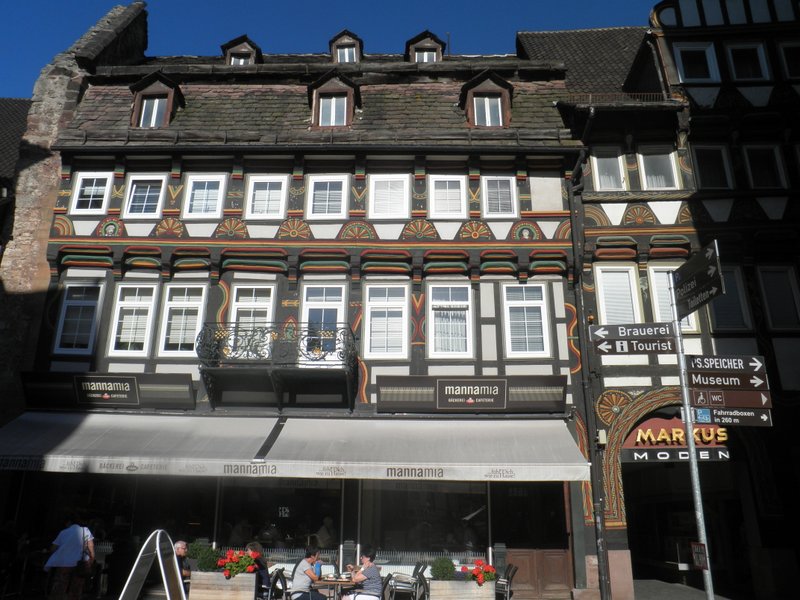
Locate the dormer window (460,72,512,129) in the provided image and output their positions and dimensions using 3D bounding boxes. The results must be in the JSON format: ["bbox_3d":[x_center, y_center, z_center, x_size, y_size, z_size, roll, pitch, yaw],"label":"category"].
[{"bbox_3d":[2.012,-4.505,15.395,1.201,1.570,0.850,0,-19,1],"label":"dormer window"}]

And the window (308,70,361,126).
[{"bbox_3d":[-1.518,-4.547,15.491,1.169,1.609,0.850,0,-19,1],"label":"window"}]

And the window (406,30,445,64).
[{"bbox_3d":[0.719,-6.757,18.494,1.107,1.222,1.250,0,-19,1],"label":"window"}]

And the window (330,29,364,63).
[{"bbox_3d":[-1.474,-6.780,18.553,0.947,1.227,1.250,0,-19,1],"label":"window"}]

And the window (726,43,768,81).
[{"bbox_3d":[8.135,-5.553,15.162,0.973,1.136,0.120,0,-19,1],"label":"window"}]

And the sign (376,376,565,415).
[{"bbox_3d":[1.454,1.934,13.175,3.820,0.801,0.140,0,1,1],"label":"sign"}]

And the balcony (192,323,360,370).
[{"bbox_3d":[-2.451,1.077,13.247,3.093,0.979,1.000,0,-19,1],"label":"balcony"}]

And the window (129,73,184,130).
[{"bbox_3d":[-5.752,-4.553,15.590,1.138,1.563,0.850,0,-19,1],"label":"window"}]

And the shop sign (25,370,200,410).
[{"bbox_3d":[-5.980,1.899,13.357,3.506,0.813,0.140,0,1,1],"label":"shop sign"}]

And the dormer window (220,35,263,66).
[{"bbox_3d":[-4.429,-6.713,18.597,1.066,1.159,1.250,0,-19,1],"label":"dormer window"}]

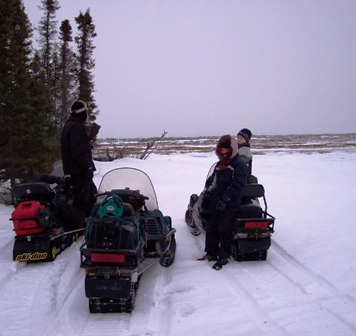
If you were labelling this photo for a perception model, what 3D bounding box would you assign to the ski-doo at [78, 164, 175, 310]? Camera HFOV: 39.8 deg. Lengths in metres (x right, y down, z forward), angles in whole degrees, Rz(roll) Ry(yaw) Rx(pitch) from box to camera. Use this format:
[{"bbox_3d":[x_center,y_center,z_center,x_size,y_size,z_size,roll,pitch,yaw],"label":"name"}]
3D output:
[{"bbox_3d":[-0.636,0.632,5.841,1.150,1.250,2.850,-1,3,0],"label":"ski-doo"}]

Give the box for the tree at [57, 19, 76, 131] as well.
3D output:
[{"bbox_3d":[-4.081,-2.433,18.000,0.850,6.050,0.850,-1,3,0],"label":"tree"}]

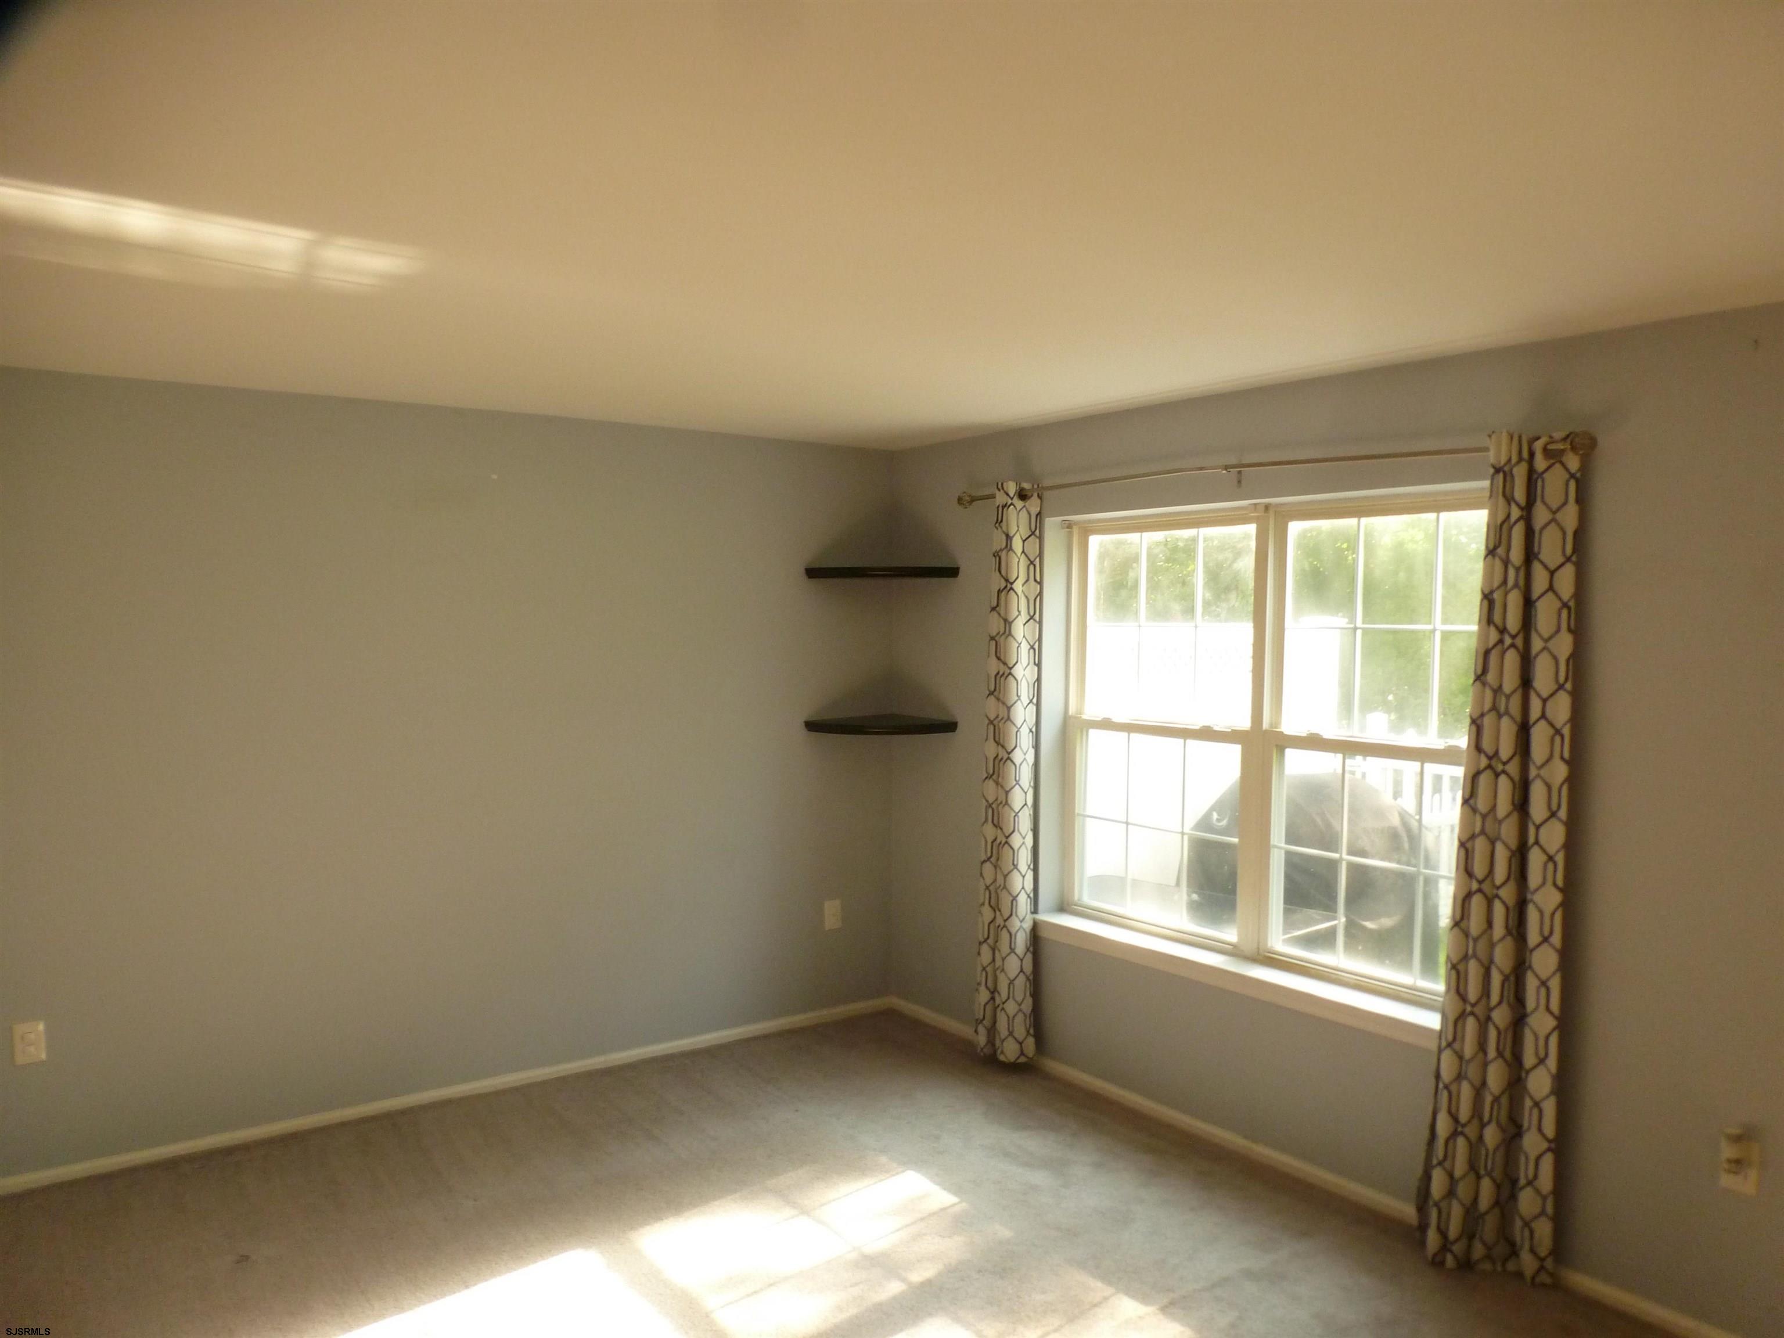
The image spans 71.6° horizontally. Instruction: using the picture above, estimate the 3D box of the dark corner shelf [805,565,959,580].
[{"bbox_3d":[-0.024,-0.392,5.102,0.621,0.041,0.384,1,3,9],"label":"dark corner shelf"}]

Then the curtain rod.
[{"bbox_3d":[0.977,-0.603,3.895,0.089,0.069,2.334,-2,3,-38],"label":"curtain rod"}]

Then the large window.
[{"bbox_3d":[1.190,0.216,3.981,0.108,1.478,1.724,-2,3,-38],"label":"large window"}]

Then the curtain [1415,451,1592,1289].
[{"bbox_3d":[1.560,0.474,3.183,0.138,2.157,0.325,-2,3,-38],"label":"curtain"}]

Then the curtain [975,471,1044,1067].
[{"bbox_3d":[0.436,0.390,4.646,0.108,2.167,0.295,-2,3,-38],"label":"curtain"}]

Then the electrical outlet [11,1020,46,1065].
[{"bbox_3d":[-2.536,1.102,3.639,0.073,0.117,0.012,-1,3,-34],"label":"electrical outlet"}]

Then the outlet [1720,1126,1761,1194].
[{"bbox_3d":[1.940,1.135,2.835,0.022,0.122,0.073,-2,3,-38],"label":"outlet"}]

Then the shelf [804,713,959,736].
[{"bbox_3d":[-0.027,0.235,5.129,0.621,0.041,0.384,1,3,9],"label":"shelf"}]

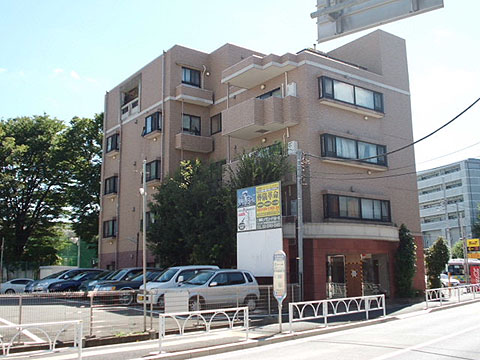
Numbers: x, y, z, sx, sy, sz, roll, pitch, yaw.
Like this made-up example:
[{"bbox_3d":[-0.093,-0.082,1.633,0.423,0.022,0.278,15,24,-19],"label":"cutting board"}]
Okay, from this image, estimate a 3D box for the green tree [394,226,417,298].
[{"bbox_3d":[8.300,4.115,26.197,1.150,3.800,1.100,7,-12,-36],"label":"green tree"}]

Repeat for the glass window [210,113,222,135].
[{"bbox_3d":[-1.338,-3.191,30.594,0.100,1.080,1.100,7,-12,-36],"label":"glass window"}]

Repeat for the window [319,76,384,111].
[{"bbox_3d":[5.694,-4.195,26.570,4.550,1.100,0.270,7,-12,-36],"label":"window"}]

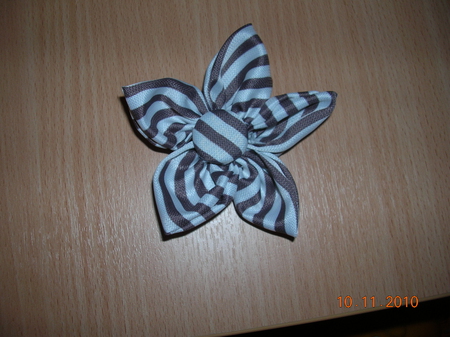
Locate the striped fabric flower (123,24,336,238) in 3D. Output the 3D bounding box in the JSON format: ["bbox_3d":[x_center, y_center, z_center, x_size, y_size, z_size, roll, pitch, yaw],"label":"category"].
[{"bbox_3d":[0.003,-0.021,0.224,0.108,0.028,0.110,0,79,-2],"label":"striped fabric flower"}]

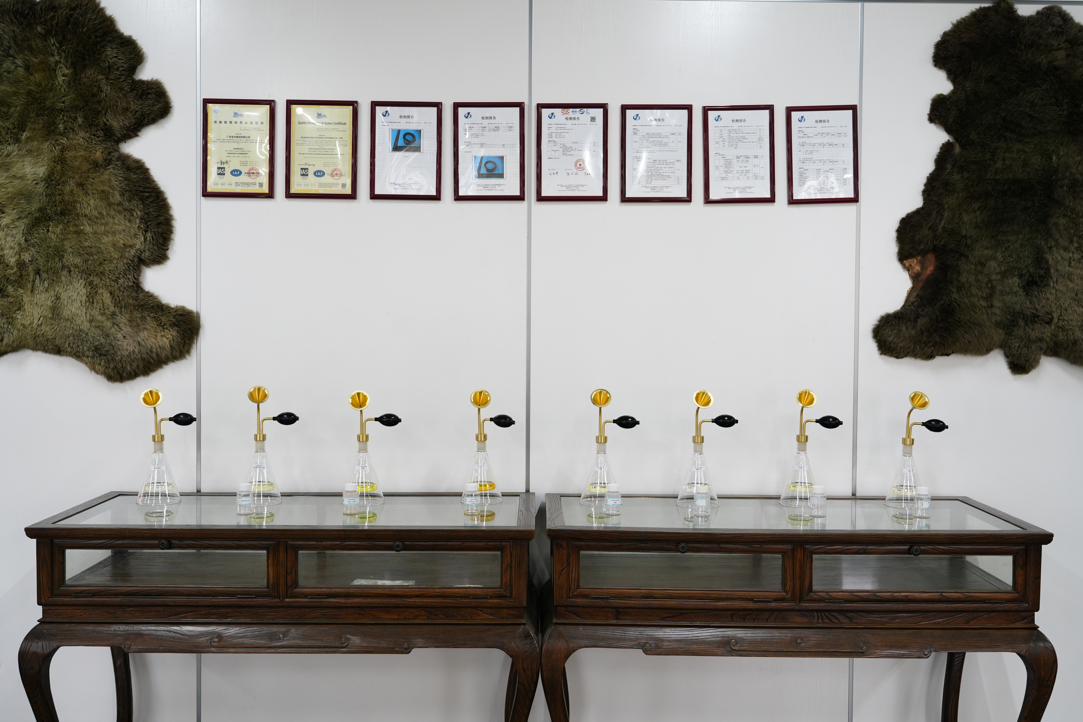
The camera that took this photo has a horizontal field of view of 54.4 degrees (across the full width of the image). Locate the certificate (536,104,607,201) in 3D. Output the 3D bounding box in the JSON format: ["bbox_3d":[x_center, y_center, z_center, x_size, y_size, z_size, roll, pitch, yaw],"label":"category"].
[{"bbox_3d":[0.103,-0.686,3.471,0.234,0.322,0.018,0,2,0],"label":"certificate"}]

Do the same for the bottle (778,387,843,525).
[{"bbox_3d":[0.883,0.280,3.455,0.202,0.379,0.153,0,2,-1],"label":"bottle"}]

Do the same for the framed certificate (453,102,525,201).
[{"bbox_3d":[-0.170,-0.688,3.469,0.234,0.322,0.018,0,2,0],"label":"framed certificate"}]

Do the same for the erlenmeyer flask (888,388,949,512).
[{"bbox_3d":[1.228,0.285,3.456,0.200,0.374,0.154,0,2,-1],"label":"erlenmeyer flask"}]

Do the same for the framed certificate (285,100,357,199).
[{"bbox_3d":[-0.736,-0.709,3.535,0.240,0.327,0.020,1,2,-1],"label":"framed certificate"}]

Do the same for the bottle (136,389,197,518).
[{"bbox_3d":[-1.217,0.273,3.420,0.204,0.370,0.154,0,2,-1],"label":"bottle"}]

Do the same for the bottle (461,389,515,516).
[{"bbox_3d":[-0.174,0.277,3.448,0.178,0.372,0.150,0,2,-1],"label":"bottle"}]

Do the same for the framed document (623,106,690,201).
[{"bbox_3d":[0.388,-0.697,3.547,0.240,0.327,0.020,0,2,-1],"label":"framed document"}]

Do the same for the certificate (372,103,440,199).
[{"bbox_3d":[-0.454,-0.705,3.538,0.240,0.327,0.020,1,2,-1],"label":"certificate"}]

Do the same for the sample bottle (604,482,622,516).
[{"bbox_3d":[0.215,0.412,3.139,0.048,0.087,0.048,0,2,0],"label":"sample bottle"}]

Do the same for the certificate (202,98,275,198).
[{"bbox_3d":[-0.992,-0.696,3.462,0.234,0.322,0.018,1,2,0],"label":"certificate"}]

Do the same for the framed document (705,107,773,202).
[{"bbox_3d":[0.652,-0.680,3.476,0.234,0.322,0.018,-1,2,0],"label":"framed document"}]

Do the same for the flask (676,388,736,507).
[{"bbox_3d":[0.528,0.273,3.340,0.195,0.363,0.137,0,2,-2],"label":"flask"}]

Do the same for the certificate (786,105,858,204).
[{"bbox_3d":[0.949,-0.695,3.553,0.240,0.327,0.020,-2,2,-1],"label":"certificate"}]

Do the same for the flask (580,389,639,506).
[{"bbox_3d":[0.223,0.278,3.443,0.194,0.377,0.151,0,2,-1],"label":"flask"}]

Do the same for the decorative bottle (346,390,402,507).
[{"bbox_3d":[-0.553,0.278,3.434,0.199,0.367,0.152,0,2,-1],"label":"decorative bottle"}]

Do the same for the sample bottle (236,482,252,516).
[{"bbox_3d":[-0.884,0.412,3.139,0.048,0.087,0.048,0,2,0],"label":"sample bottle"}]

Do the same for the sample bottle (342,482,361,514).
[{"bbox_3d":[-0.566,0.411,3.139,0.048,0.087,0.048,0,2,0],"label":"sample bottle"}]

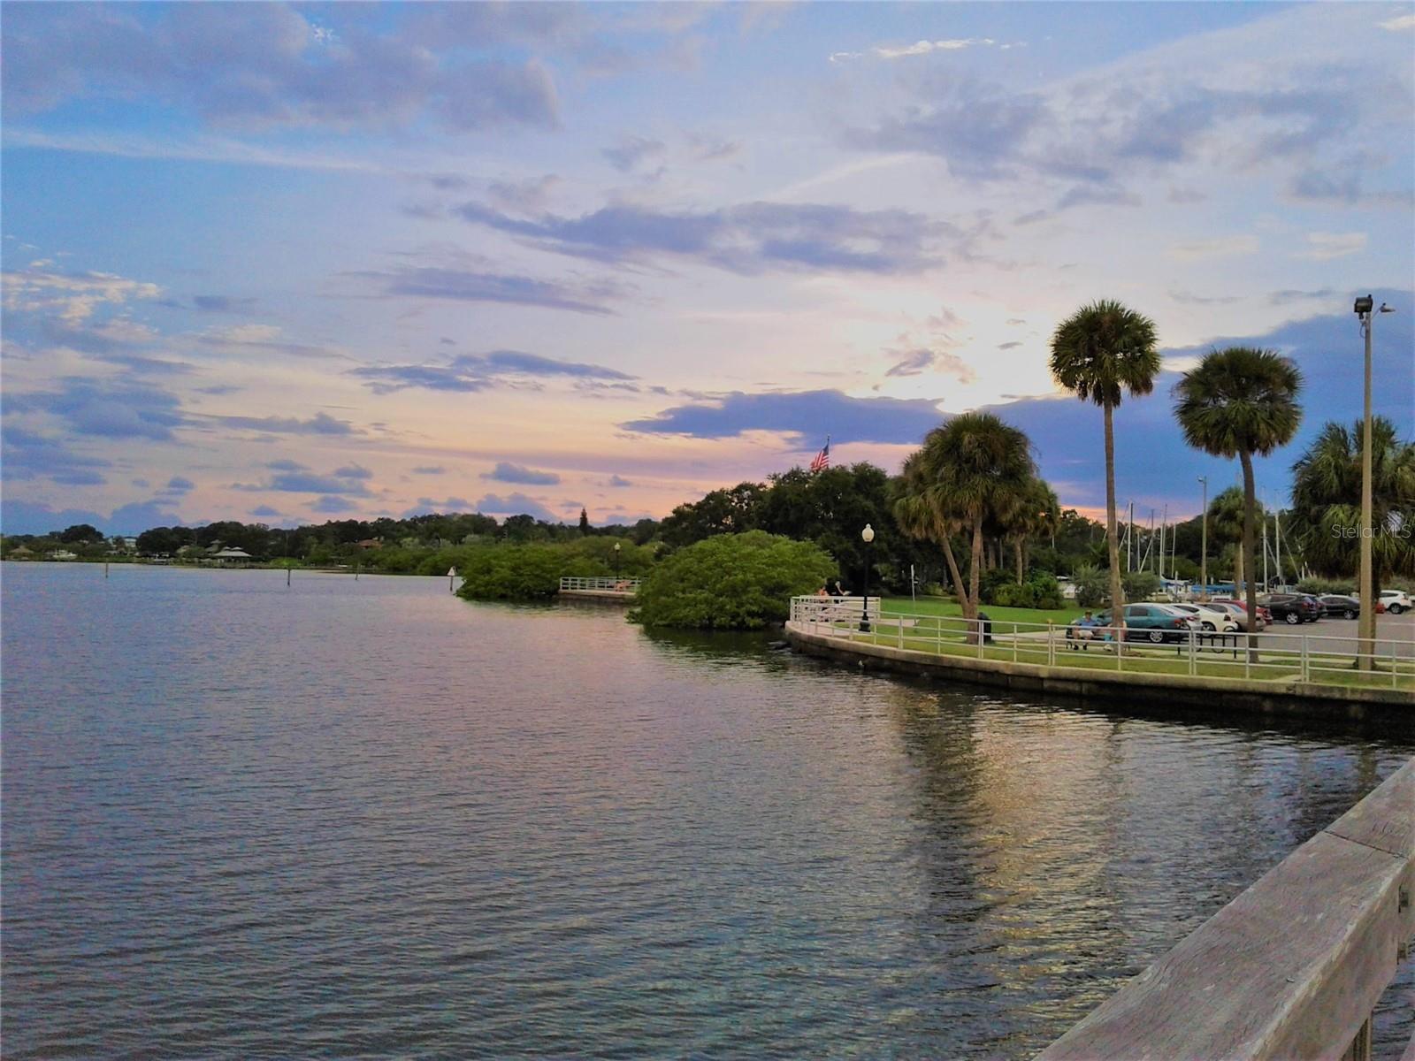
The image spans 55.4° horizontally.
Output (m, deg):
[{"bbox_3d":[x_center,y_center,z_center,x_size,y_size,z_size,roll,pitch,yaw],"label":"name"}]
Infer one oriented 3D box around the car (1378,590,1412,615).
[{"bbox_3d":[48.316,5.105,96.622,1.850,1.680,4.570,2,-2,-42],"label":"car"}]

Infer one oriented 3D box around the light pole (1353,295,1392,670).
[{"bbox_3d":[16.032,-0.991,32.523,0.950,9.250,0.550,0,-2,26],"label":"light pole"}]

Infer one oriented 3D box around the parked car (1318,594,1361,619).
[{"bbox_3d":[38.174,4.644,82.119,1.820,1.450,4.800,2,-2,-42],"label":"parked car"}]

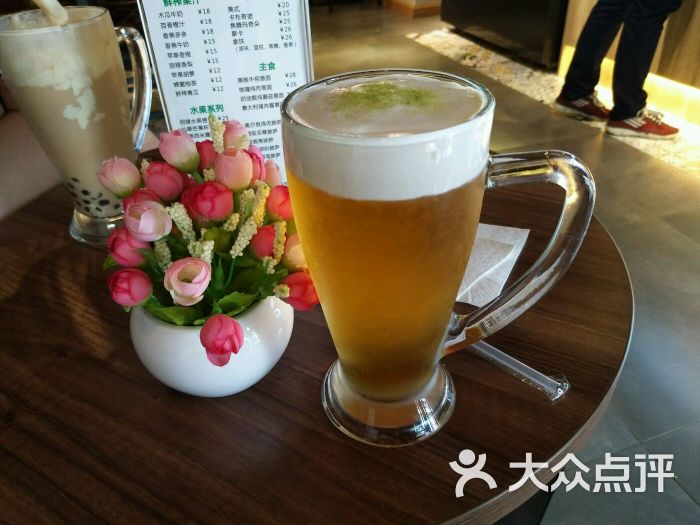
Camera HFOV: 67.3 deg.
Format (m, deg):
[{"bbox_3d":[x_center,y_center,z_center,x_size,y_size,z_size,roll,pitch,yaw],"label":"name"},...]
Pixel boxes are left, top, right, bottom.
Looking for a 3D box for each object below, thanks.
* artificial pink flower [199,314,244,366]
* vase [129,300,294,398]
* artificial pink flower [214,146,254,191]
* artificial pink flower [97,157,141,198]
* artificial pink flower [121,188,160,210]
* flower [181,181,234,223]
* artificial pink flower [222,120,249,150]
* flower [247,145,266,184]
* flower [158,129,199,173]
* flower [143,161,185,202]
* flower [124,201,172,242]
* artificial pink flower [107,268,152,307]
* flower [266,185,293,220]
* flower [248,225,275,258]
[{"bbox_3d":[-0.067,0.041,0.274,0.023,0.023,0.026,-3,77,0],"label":"artificial pink flower"},{"bbox_3d":[-0.085,0.041,0.337,0.100,0.072,0.100,-3,36,0],"label":"vase"},{"bbox_3d":[-0.064,-0.051,0.288,0.021,0.023,0.021,0,30,0],"label":"artificial pink flower"},{"bbox_3d":[-0.125,-0.046,0.284,0.023,0.024,0.023,-20,28,27],"label":"artificial pink flower"},{"bbox_3d":[-0.114,-0.031,0.289,0.022,0.023,0.022,-20,30,22],"label":"artificial pink flower"},{"bbox_3d":[-0.073,-0.031,0.268,0.024,0.022,0.023,-11,5,-11],"label":"flower"},{"bbox_3d":[-0.068,-0.074,0.313,0.020,0.023,0.021,13,3,21],"label":"artificial pink flower"},{"bbox_3d":[-0.058,-0.056,0.305,0.021,0.023,0.022,29,11,36],"label":"flower"},{"bbox_3d":[-0.093,-0.061,0.286,0.021,0.025,0.021,-28,24,0],"label":"flower"},{"bbox_3d":[-0.101,-0.044,0.286,0.022,0.022,0.022,-20,29,0],"label":"flower"},{"bbox_3d":[-0.106,-0.022,0.277,0.024,0.021,0.023,-25,34,0],"label":"flower"},{"bbox_3d":[-0.117,0.013,0.279,0.021,0.023,0.021,-43,27,0],"label":"artificial pink flower"},{"bbox_3d":[-0.038,-0.034,0.302,0.023,0.022,0.022,-44,37,12],"label":"flower"},{"bbox_3d":[-0.050,-0.012,0.303,0.019,0.021,0.019,14,31,0],"label":"flower"}]

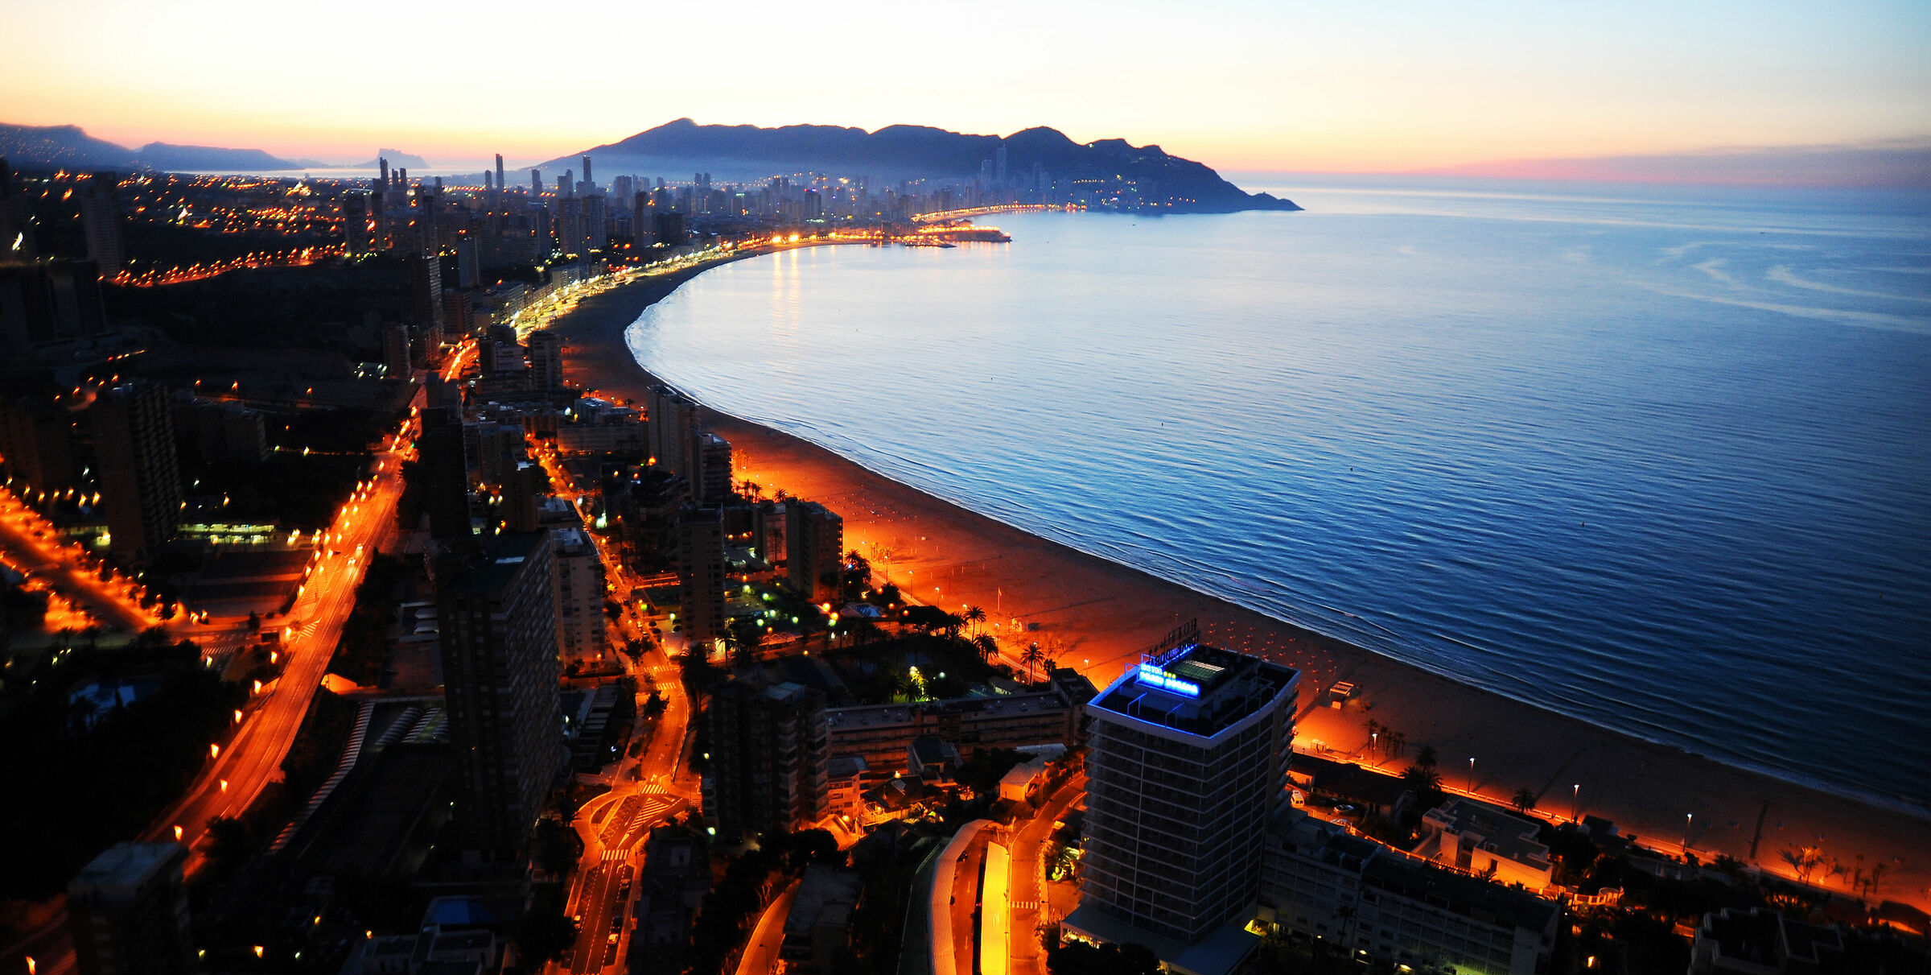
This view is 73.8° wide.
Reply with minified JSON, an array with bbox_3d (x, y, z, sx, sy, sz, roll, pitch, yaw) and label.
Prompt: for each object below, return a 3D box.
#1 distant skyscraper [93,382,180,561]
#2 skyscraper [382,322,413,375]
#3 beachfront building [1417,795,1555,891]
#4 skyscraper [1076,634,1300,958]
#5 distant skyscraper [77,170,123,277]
[{"bbox_3d":[-313.840,-6.720,487.840,14.000,62.000,36.000,-3,15,-15],"label":"distant skyscraper"},{"bbox_3d":[-391.680,-94.560,889.470,11.620,33.920,17.190,1,14,0],"label":"skyscraper"},{"bbox_3d":[121.910,82.140,296.650,26.200,6.000,19.960,11,17,34],"label":"beachfront building"},{"bbox_3d":[47.060,59.730,263.870,24.100,46.500,42.100,11,18,36],"label":"skyscraper"},{"bbox_3d":[-871.960,-263.870,1296.480,21.000,103.000,23.000,8,16,26],"label":"distant skyscraper"}]

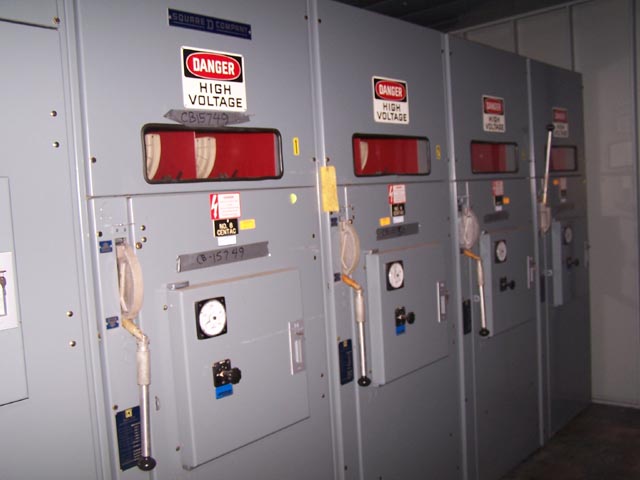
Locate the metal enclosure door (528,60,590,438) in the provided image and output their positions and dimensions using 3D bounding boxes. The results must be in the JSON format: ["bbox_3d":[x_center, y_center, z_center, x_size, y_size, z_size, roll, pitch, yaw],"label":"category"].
[{"bbox_3d":[1.534,0.053,4.475,0.050,2.256,0.924,0,5,38],"label":"metal enclosure door"}]

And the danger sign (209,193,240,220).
[{"bbox_3d":[-0.285,-0.103,2.143,0.004,0.077,0.122,0,5,39],"label":"danger sign"}]

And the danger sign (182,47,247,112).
[{"bbox_3d":[-0.311,-0.479,2.112,0.006,0.177,0.253,0,5,39],"label":"danger sign"}]

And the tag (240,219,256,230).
[{"bbox_3d":[-0.226,-0.049,2.218,0.004,0.030,0.067,0,5,39],"label":"tag"}]

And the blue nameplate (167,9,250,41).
[{"bbox_3d":[-0.318,-0.643,2.104,0.007,0.050,0.332,0,5,39],"label":"blue nameplate"}]

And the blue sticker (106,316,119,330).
[{"bbox_3d":[-0.529,0.213,1.794,0.002,0.029,0.036,0,5,38],"label":"blue sticker"}]

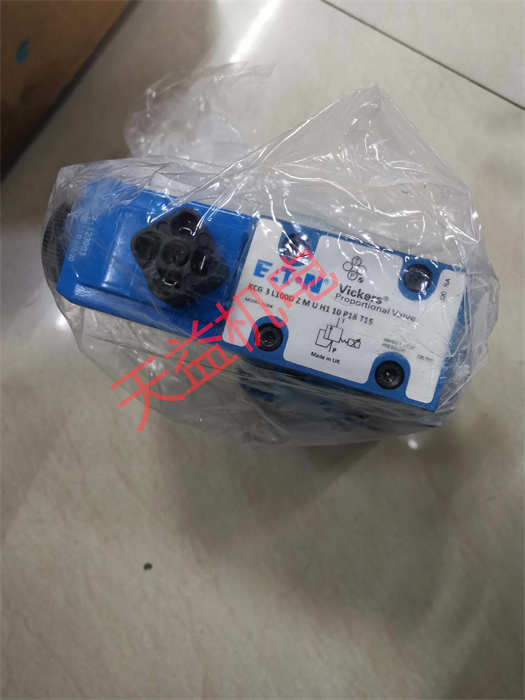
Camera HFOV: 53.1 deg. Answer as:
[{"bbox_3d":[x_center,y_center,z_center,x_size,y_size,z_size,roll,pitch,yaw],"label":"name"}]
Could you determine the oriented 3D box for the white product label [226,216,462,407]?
[{"bbox_3d":[0.026,-0.013,0.169,0.069,0.001,0.043,17,86,4],"label":"white product label"}]

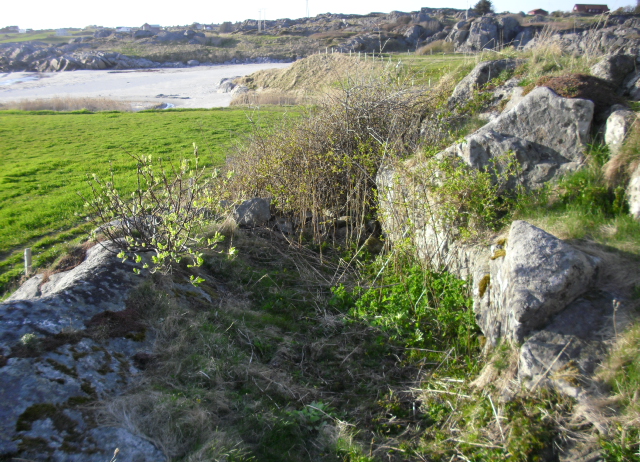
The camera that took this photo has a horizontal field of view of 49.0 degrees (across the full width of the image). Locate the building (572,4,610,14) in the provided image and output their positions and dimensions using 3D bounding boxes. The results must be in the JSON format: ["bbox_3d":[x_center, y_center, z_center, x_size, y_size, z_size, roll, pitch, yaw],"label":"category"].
[{"bbox_3d":[113.986,-93.070,295.373,13.401,4.472,8.041,3,16,11],"label":"building"}]

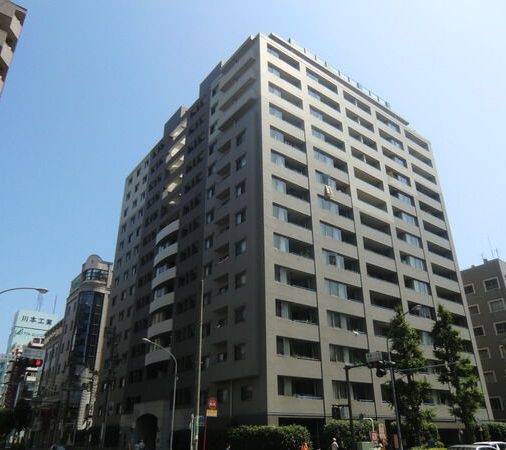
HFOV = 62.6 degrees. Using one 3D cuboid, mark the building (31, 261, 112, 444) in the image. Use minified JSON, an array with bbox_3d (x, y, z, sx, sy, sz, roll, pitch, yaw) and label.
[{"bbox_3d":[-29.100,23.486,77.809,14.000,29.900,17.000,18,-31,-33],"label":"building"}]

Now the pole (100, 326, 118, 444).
[{"bbox_3d":[-16.356,18.118,47.257,0.500,13.200,0.500,18,-32,-32],"label":"pole"}]

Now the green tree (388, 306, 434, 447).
[{"bbox_3d":[11.935,11.542,31.652,3.300,10.400,3.300,18,-31,-33],"label":"green tree"}]

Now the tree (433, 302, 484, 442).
[{"bbox_3d":[17.722,13.104,36.821,3.900,12.700,3.900,18,-32,-32],"label":"tree"}]

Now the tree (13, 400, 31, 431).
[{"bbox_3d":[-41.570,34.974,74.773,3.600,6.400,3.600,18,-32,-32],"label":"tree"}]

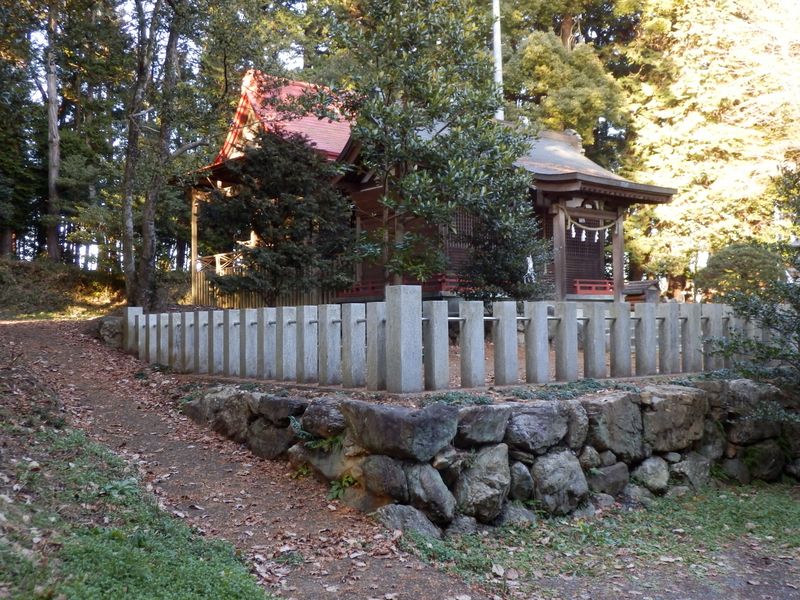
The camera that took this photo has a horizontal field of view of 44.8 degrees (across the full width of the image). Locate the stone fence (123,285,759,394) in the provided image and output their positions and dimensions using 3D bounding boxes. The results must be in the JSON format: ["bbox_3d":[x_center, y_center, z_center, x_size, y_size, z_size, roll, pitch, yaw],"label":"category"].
[{"bbox_3d":[0.105,0.460,13.044,5.980,0.916,7.650,1,-2,-37],"label":"stone fence"}]

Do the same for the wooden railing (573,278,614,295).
[{"bbox_3d":[4.058,-0.270,20.300,1.250,0.330,0.140,1,-2,-39],"label":"wooden railing"}]

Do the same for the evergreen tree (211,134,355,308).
[{"bbox_3d":[-2.320,-1.439,19.000,2.850,3.750,2.800,-1,-2,0],"label":"evergreen tree"}]

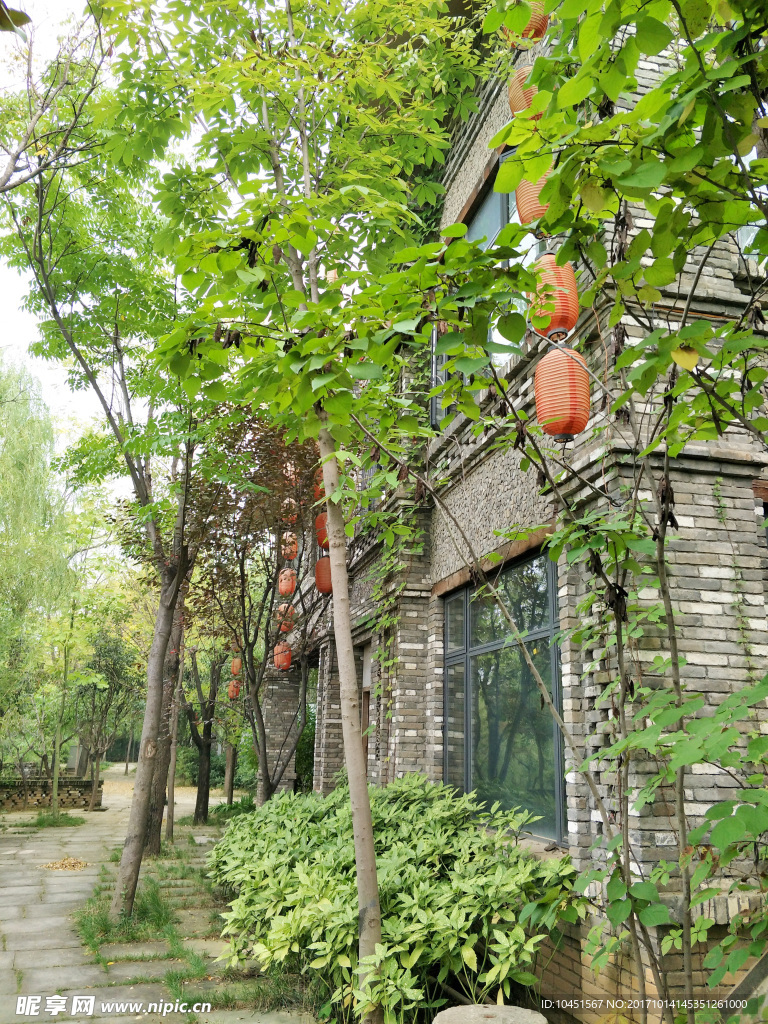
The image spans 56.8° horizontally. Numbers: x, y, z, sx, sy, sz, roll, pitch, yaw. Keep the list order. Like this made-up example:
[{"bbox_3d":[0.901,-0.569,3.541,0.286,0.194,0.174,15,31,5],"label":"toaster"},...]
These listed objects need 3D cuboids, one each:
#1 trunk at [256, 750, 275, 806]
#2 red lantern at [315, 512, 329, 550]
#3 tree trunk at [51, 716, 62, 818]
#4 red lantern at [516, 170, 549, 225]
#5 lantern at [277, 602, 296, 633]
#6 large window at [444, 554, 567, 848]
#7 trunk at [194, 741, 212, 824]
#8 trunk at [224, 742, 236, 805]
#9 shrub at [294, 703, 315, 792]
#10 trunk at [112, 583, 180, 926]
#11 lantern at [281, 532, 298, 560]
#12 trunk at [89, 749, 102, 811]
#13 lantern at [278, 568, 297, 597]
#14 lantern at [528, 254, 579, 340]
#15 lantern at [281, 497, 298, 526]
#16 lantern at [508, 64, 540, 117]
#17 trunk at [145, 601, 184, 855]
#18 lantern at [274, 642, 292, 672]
[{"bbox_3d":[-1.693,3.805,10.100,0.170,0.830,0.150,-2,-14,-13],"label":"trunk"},{"bbox_3d":[-0.676,0.224,8.350,0.255,0.440,0.255,5,-15,-12],"label":"red lantern"},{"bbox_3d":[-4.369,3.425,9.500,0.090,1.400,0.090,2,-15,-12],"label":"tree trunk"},{"bbox_3d":[0.781,-1.576,3.580,0.255,0.450,0.255,5,-15,-12],"label":"red lantern"},{"bbox_3d":[-1.462,1.597,10.700,0.255,0.430,0.255,5,-15,-12],"label":"lantern"},{"bbox_3d":[0.860,1.354,5.298,0.110,1.820,2.220,7,-18,-15],"label":"large window"},{"bbox_3d":[-3.346,4.988,13.168,0.240,1.429,0.240,4,-18,-16],"label":"trunk"},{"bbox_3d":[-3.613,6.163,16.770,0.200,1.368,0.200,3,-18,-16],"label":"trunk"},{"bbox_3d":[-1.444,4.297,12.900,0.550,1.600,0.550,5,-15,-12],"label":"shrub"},{"bbox_3d":[-2.276,2.179,6.829,0.200,2.981,0.200,8,-19,-15],"label":"trunk"},{"bbox_3d":[-1.638,0.603,12.400,0.280,0.485,0.280,7,-18,-15],"label":"lantern"},{"bbox_3d":[-4.192,3.910,10.300,0.110,0.900,0.110,5,-15,-12],"label":"trunk"},{"bbox_3d":[-1.655,1.211,12.200,0.280,0.485,0.280,7,-18,-15],"label":"lantern"},{"bbox_3d":[0.819,-1.039,3.430,0.255,0.450,0.255,5,-15,-12],"label":"lantern"},{"bbox_3d":[-1.451,-0.015,10.900,0.255,0.430,0.255,5,-15,-12],"label":"lantern"},{"bbox_3d":[0.893,-2.493,4.270,0.280,0.485,0.280,7,-18,-15],"label":"lantern"},{"bbox_3d":[-3.131,2.974,10.156,0.260,3.444,0.260,5,-18,-16],"label":"trunk"},{"bbox_3d":[-1.675,2.402,11.800,0.280,0.485,0.280,7,-18,-15],"label":"lantern"}]

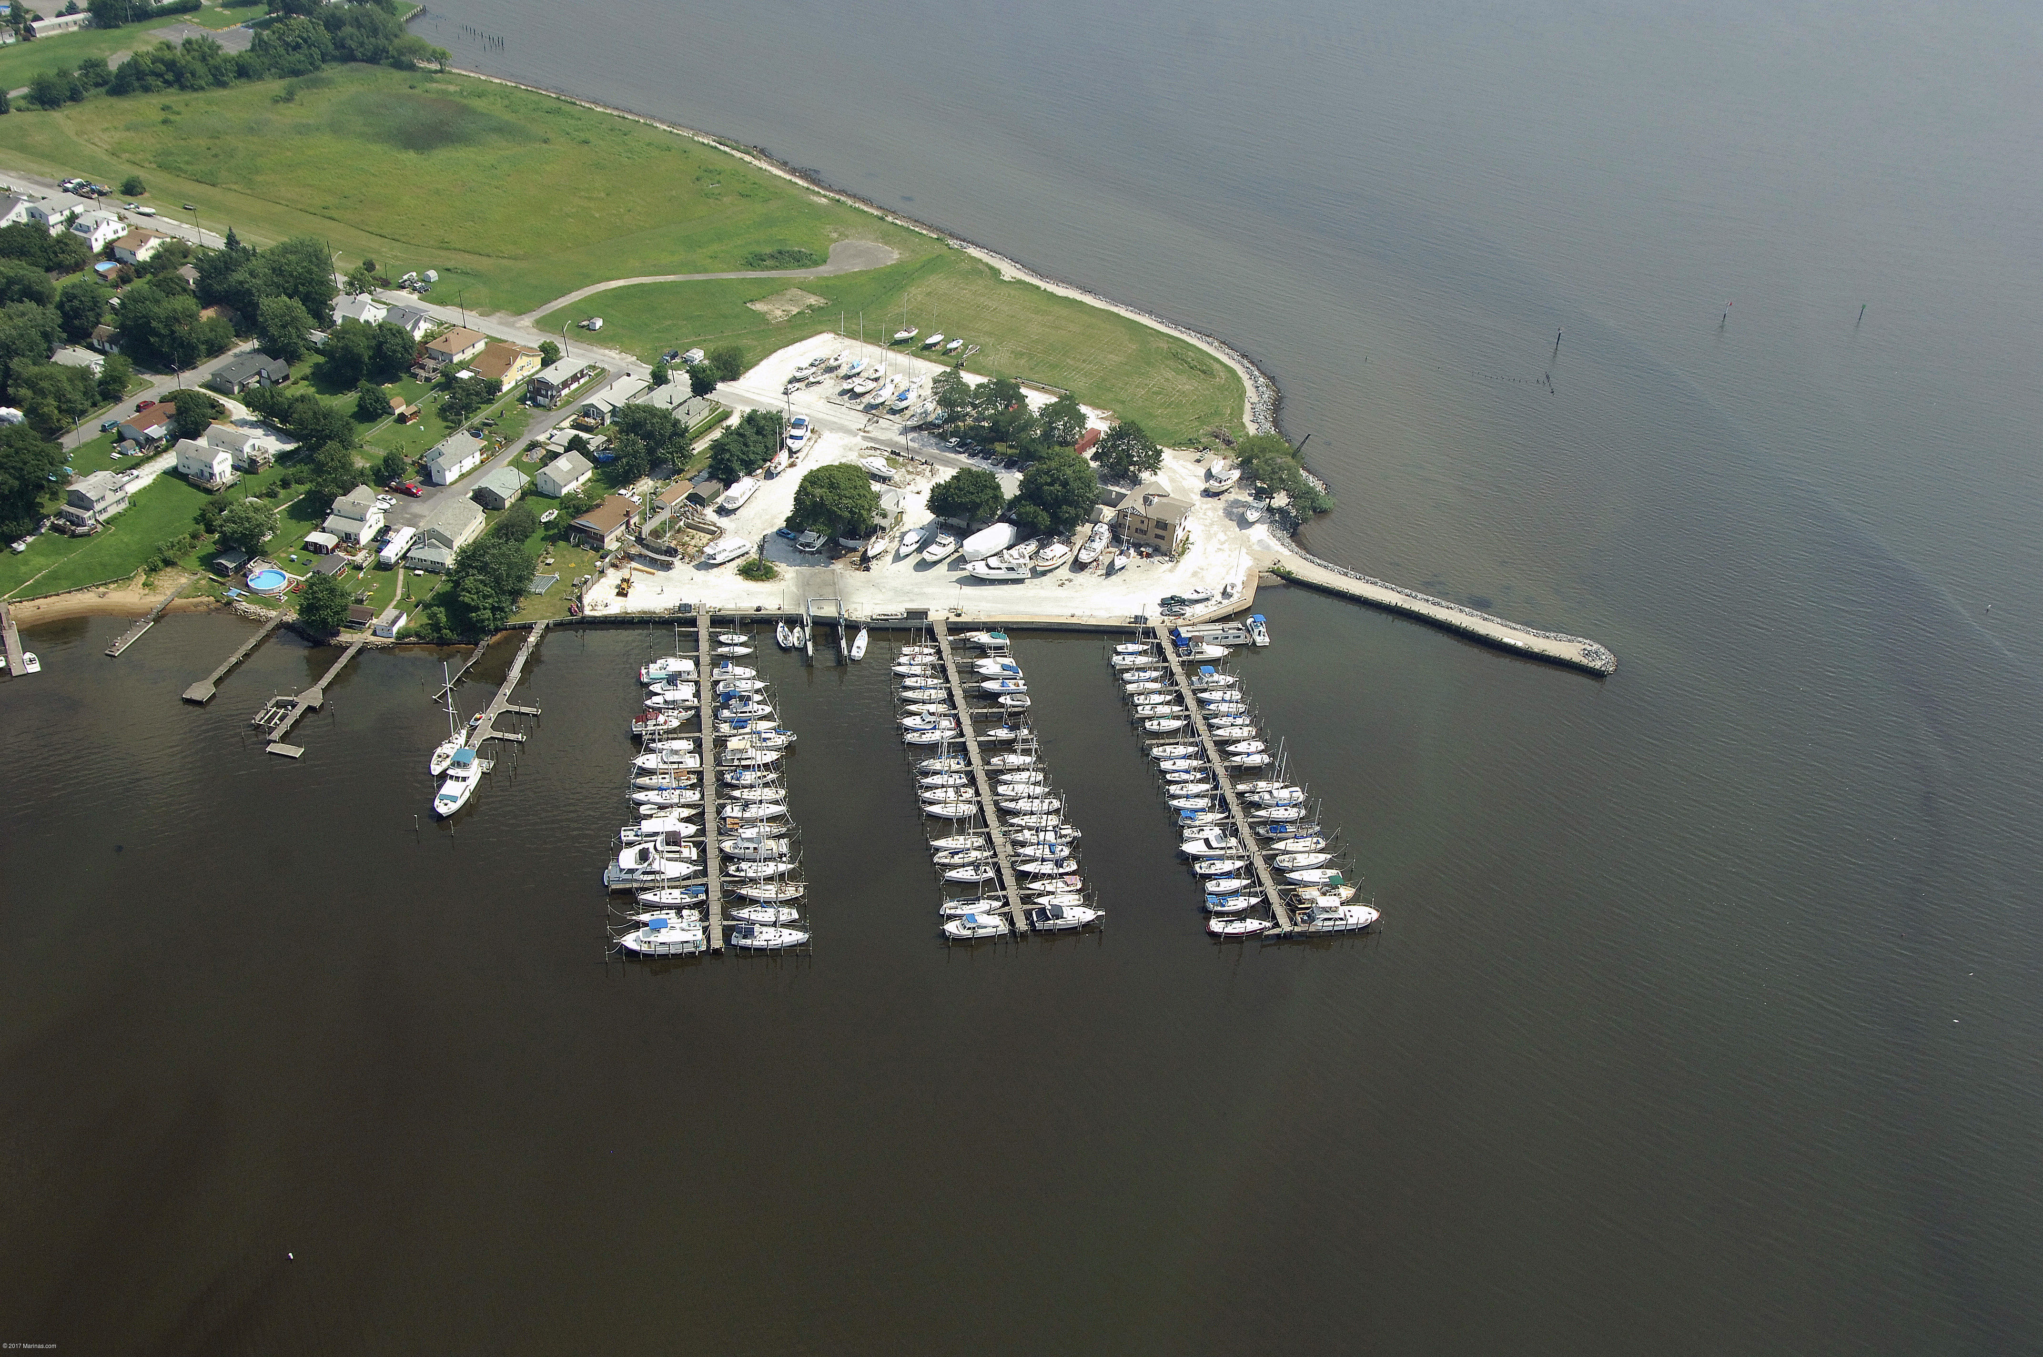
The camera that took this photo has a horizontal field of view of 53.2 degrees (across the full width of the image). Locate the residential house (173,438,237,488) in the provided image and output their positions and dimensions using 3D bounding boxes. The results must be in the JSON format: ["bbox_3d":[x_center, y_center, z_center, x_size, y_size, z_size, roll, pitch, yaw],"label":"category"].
[{"bbox_3d":[-164.656,-43.947,410.681,10.800,7.000,6.400,14,34,13],"label":"residential house"}]

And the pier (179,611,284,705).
[{"bbox_3d":[-139.188,-4.040,363.559,4.546,1.400,30.833,10,33,8],"label":"pier"}]

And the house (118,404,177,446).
[{"bbox_3d":[-180.880,-54.250,426.780,7.500,3.800,12.120,20,37,22],"label":"house"}]

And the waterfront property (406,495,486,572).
[{"bbox_3d":[-111.189,-28.059,394.200,8.800,5.900,18.500,10,33,8],"label":"waterfront property"}]

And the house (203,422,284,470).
[{"bbox_3d":[-160.460,-48.140,417.690,11.720,6.500,5.200,18,36,19],"label":"house"}]

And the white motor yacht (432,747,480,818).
[{"bbox_3d":[-92.270,17.520,334.650,4.800,5.600,15.800,4,34,0],"label":"white motor yacht"}]

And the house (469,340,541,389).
[{"bbox_3d":[-115.989,-71.142,458.773,8.600,6.900,16.000,15,34,15],"label":"house"}]

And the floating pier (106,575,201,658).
[{"bbox_3d":[-158.400,-11.150,373.170,2.400,1.800,26.820,10,34,9],"label":"floating pier"}]

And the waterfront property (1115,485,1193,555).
[{"bbox_3d":[27.472,-32.864,417.787,11.900,8.700,11.500,15,34,15],"label":"waterfront property"}]

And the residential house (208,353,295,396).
[{"bbox_3d":[-170.795,-67.647,453.125,12.680,4.300,11.970,19,37,19],"label":"residential house"}]

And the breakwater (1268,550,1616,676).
[{"bbox_3d":[85.356,-13.612,413.134,71.000,2.200,15.000,20,37,20],"label":"breakwater"}]

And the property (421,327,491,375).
[{"bbox_3d":[-128.760,-76.500,465.200,7.640,4.200,11.340,19,37,20],"label":"property"}]

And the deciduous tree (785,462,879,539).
[{"bbox_3d":[-38.876,-37.966,418.728,18.300,14.000,18.300,3,35,-2],"label":"deciduous tree"}]

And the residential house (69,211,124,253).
[{"bbox_3d":[-229.296,-111.796,506.967,7.450,6.990,10.950,20,37,20],"label":"residential house"}]

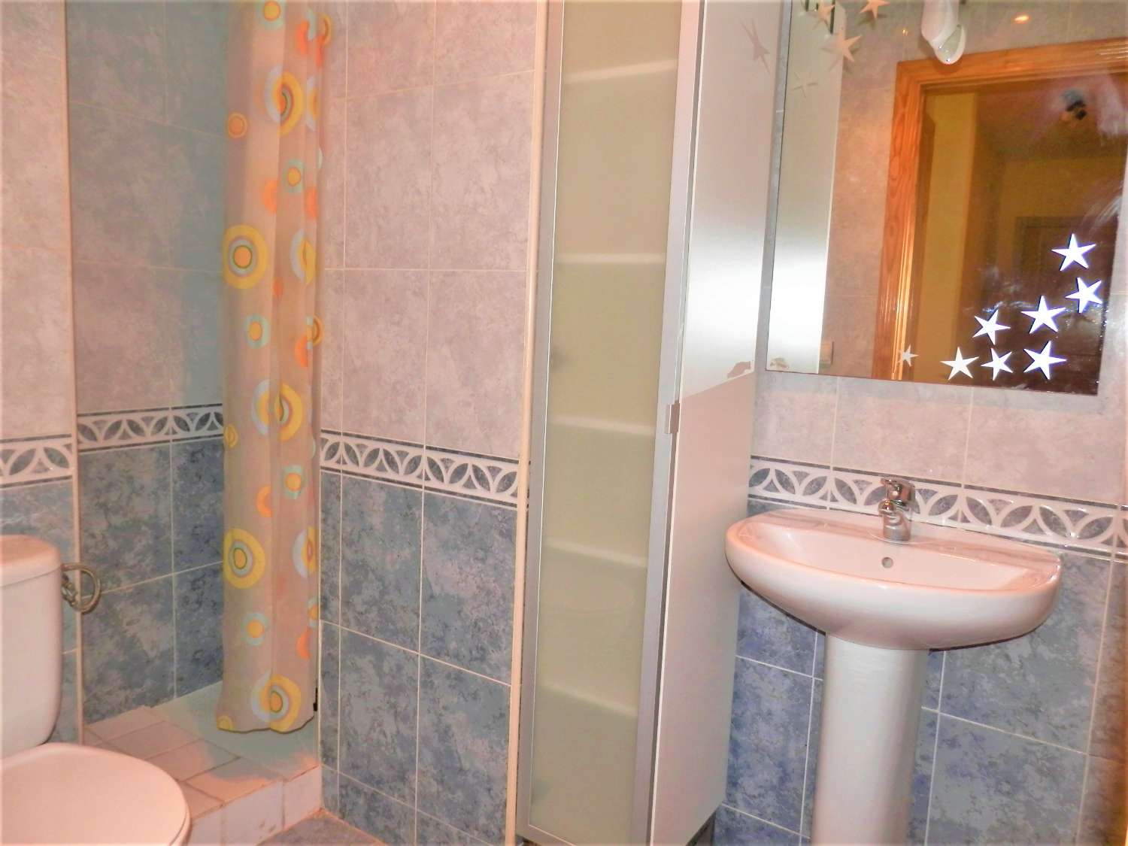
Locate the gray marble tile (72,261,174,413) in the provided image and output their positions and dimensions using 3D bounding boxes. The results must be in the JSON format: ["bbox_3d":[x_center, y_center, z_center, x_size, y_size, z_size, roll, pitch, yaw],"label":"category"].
[{"bbox_3d":[-1.095,-0.211,2.024,0.010,0.357,0.239,7,8,31],"label":"gray marble tile"}]

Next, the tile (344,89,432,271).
[{"bbox_3d":[-0.373,-0.510,1.731,0.250,0.365,0.010,7,8,32],"label":"tile"}]

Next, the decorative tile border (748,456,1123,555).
[{"bbox_3d":[0.682,0.151,1.589,0.667,0.095,0.010,7,9,34],"label":"decorative tile border"}]

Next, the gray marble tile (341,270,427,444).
[{"bbox_3d":[-0.382,-0.145,1.743,0.243,0.357,0.010,7,8,32],"label":"gray marble tile"}]

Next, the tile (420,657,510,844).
[{"bbox_3d":[-0.219,0.701,1.749,0.245,0.365,0.010,7,8,32],"label":"tile"}]

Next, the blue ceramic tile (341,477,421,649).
[{"bbox_3d":[-0.402,0.307,1.800,0.243,0.357,0.010,7,8,32],"label":"blue ceramic tile"}]

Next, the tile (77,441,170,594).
[{"bbox_3d":[-1.136,0.245,2.116,0.010,0.365,0.245,7,8,32],"label":"tile"}]

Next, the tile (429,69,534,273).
[{"bbox_3d":[-0.161,-0.476,1.571,0.239,0.357,0.010,7,8,32],"label":"tile"}]

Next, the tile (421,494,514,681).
[{"bbox_3d":[-0.197,0.332,1.672,0.239,0.357,0.010,7,8,32],"label":"tile"}]

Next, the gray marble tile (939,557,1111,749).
[{"bbox_3d":[0.864,0.407,1.538,0.250,0.365,0.010,7,8,32],"label":"gray marble tile"}]

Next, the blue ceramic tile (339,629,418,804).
[{"bbox_3d":[-0.418,0.663,1.844,0.243,0.357,0.010,7,8,32],"label":"blue ceramic tile"}]

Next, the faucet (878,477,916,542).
[{"bbox_3d":[0.611,0.158,1.508,0.050,0.125,0.145,7,8,32],"label":"faucet"}]

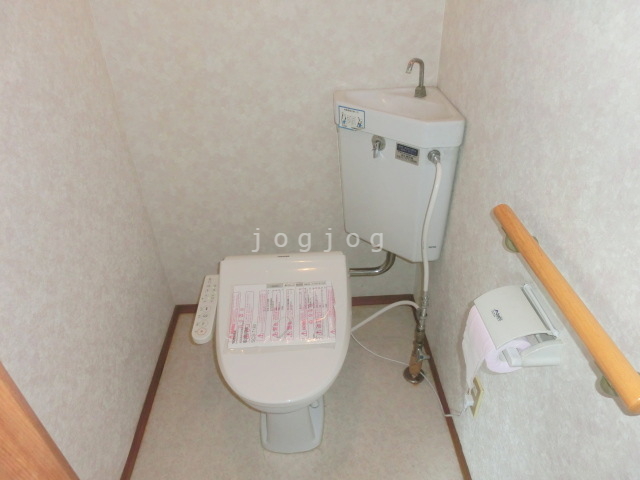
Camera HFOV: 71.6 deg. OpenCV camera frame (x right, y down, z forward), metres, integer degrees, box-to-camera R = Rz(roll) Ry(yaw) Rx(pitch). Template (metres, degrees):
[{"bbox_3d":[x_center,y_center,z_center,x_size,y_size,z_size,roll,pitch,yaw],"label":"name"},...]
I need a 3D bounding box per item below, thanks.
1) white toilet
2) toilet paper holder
[{"bbox_3d":[-0.098,0.375,1.346,0.375,0.485,0.550,-3,35,-1],"label":"white toilet"},{"bbox_3d":[0.349,0.143,0.801,0.100,0.080,0.163,-3,35,-1],"label":"toilet paper holder"}]

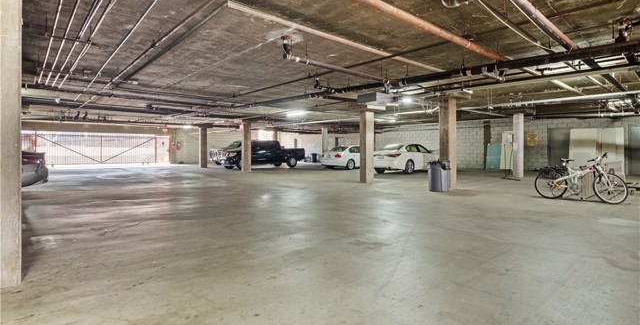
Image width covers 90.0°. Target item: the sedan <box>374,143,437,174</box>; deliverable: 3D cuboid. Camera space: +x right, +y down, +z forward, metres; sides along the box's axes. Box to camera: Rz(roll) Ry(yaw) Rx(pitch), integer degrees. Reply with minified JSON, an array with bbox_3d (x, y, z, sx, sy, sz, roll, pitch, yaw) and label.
[{"bbox_3d":[4.440,-0.219,16.307,1.840,1.440,4.780,2,3,44],"label":"sedan"}]

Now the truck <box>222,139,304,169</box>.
[{"bbox_3d":[-3.487,-0.521,20.352,5.200,1.780,1.860,-1,2,-39],"label":"truck"}]

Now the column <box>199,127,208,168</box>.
[{"bbox_3d":[-7.521,-0.966,20.607,0.410,2.550,0.300,-2,2,-41],"label":"column"}]

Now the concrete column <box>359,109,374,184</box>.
[{"bbox_3d":[1.662,-0.549,11.357,0.410,2.520,0.300,-2,2,-41],"label":"concrete column"}]

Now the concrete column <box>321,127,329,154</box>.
[{"bbox_3d":[0.292,-0.940,20.259,0.370,2.550,0.370,0,2,0],"label":"concrete column"}]

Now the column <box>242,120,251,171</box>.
[{"bbox_3d":[-3.856,-0.836,16.706,0.410,2.580,0.300,-2,2,-41],"label":"column"}]

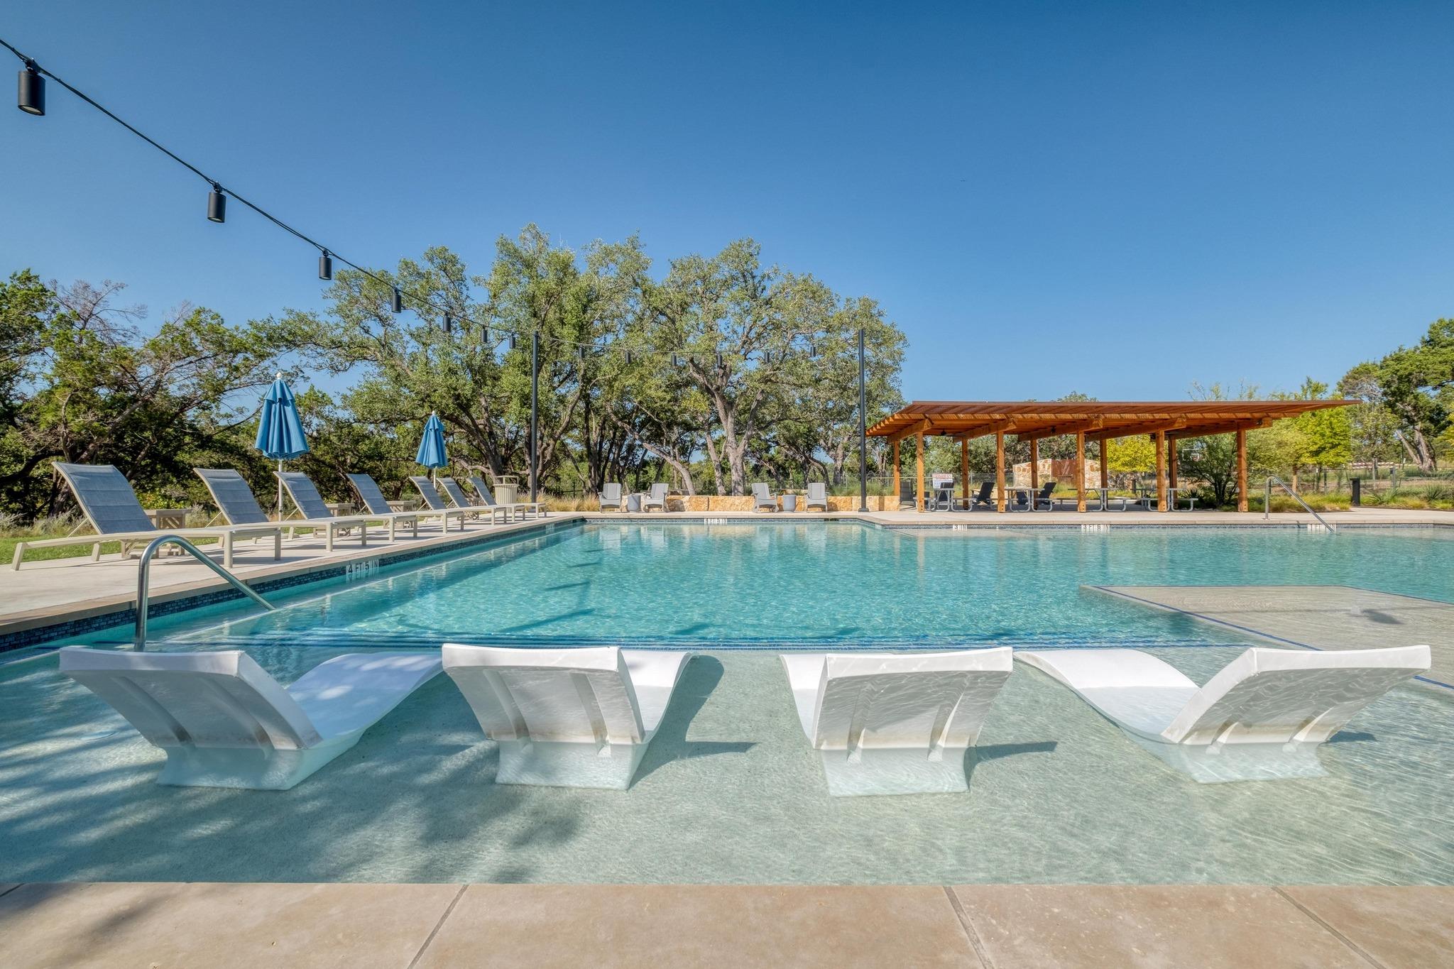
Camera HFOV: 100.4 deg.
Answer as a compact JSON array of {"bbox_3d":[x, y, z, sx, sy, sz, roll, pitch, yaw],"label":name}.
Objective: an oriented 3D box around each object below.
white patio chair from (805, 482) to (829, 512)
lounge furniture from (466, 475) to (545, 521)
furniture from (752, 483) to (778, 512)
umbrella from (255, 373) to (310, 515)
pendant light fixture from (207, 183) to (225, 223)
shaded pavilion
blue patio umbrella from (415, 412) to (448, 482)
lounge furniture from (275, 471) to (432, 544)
[{"bbox_3d":[2.978,0.430,20.148,0.800,0.970,0.860,0,0,6],"label":"white patio chair"},{"bbox_3d":[-5.867,0.381,15.895,2.064,1.053,0.679,0,0,2],"label":"lounge furniture"},{"bbox_3d":[1.240,0.432,20.148,0.800,0.970,0.860,0,0,-15],"label":"furniture"},{"bbox_3d":[-7.389,-0.481,10.053,0.760,2.720,0.760,0,0,0],"label":"umbrella"},{"bbox_3d":[-6.613,-3.651,7.850,0.170,0.470,0.170,0,0,0],"label":"pendant light fixture"},{"bbox_3d":[11.719,-0.730,20.655,12.600,3.280,6.700,0,0,1],"label":"shaded pavilion"},{"bbox_3d":[-7.515,-0.440,15.503,0.760,2.720,0.760,0,0,0],"label":"blue patio umbrella"},{"bbox_3d":[-6.159,0.352,9.634,2.075,1.071,0.747,0,0,-3],"label":"lounge furniture"}]

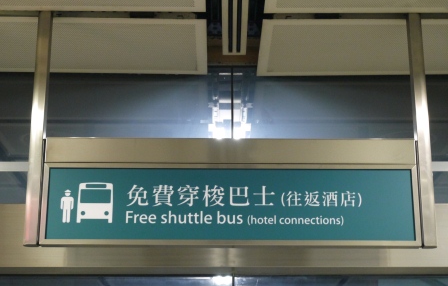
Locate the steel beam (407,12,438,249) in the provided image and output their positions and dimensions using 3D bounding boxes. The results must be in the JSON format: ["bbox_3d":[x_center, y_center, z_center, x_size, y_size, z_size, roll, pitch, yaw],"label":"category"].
[{"bbox_3d":[0.946,-0.077,4.380,0.063,1.198,0.062,0,-19,-1],"label":"steel beam"}]

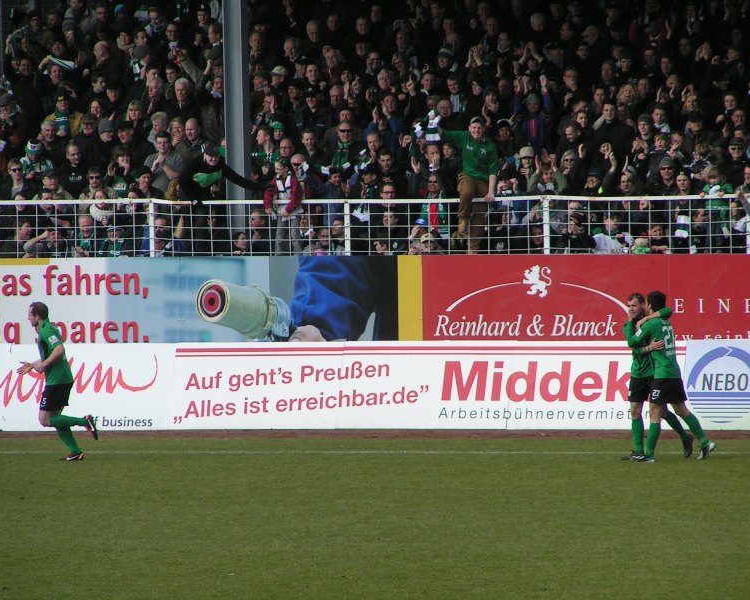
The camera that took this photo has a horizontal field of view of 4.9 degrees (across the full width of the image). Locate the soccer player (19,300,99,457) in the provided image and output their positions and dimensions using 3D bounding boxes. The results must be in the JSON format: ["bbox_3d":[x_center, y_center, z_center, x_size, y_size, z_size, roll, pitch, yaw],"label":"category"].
[{"bbox_3d":[-3.380,0.868,93.500,0.850,1.680,0.550,0,3,-3],"label":"soccer player"}]

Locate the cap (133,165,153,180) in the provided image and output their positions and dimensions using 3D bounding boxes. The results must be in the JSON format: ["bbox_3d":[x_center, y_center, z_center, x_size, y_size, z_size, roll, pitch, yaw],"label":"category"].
[{"bbox_3d":[-2.755,-1.517,104.500,0.200,0.170,0.240,-1,3,-27],"label":"cap"}]

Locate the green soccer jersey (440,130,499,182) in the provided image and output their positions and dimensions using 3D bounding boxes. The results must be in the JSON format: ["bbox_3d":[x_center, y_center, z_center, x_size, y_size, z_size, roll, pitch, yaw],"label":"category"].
[{"bbox_3d":[1.119,-1.699,104.000,0.700,0.610,0.340,0,3,-6],"label":"green soccer jersey"}]

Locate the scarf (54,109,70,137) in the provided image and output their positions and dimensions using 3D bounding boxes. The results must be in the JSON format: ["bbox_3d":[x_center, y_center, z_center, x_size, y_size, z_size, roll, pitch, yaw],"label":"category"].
[{"bbox_3d":[-3.802,-2.152,106.500,0.200,0.340,0.170,0,3,3],"label":"scarf"}]

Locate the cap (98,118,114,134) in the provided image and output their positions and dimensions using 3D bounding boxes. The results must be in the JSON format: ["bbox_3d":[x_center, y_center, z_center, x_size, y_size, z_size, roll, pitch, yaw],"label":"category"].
[{"bbox_3d":[-3.253,-2.094,106.000,0.190,0.180,0.220,-2,3,-41],"label":"cap"}]

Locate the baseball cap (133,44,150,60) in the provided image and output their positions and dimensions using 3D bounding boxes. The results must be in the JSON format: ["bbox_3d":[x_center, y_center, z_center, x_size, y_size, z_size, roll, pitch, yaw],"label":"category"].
[{"bbox_3d":[-2.858,-3.030,107.500,0.220,0.180,0.190,17,15,39],"label":"baseball cap"}]

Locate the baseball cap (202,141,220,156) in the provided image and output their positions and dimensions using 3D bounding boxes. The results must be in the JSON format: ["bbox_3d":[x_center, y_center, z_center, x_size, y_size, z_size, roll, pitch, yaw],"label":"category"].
[{"bbox_3d":[-1.948,-1.794,104.000,0.190,0.160,0.260,2,12,-18],"label":"baseball cap"}]

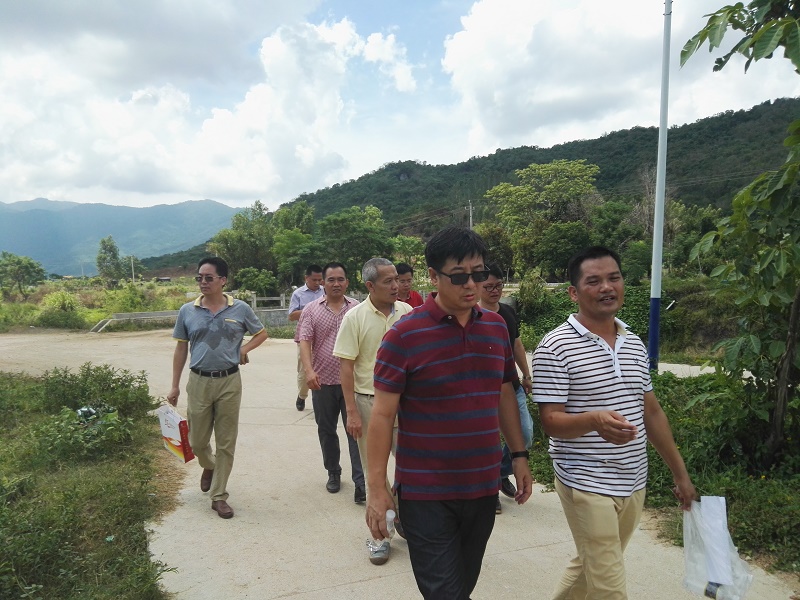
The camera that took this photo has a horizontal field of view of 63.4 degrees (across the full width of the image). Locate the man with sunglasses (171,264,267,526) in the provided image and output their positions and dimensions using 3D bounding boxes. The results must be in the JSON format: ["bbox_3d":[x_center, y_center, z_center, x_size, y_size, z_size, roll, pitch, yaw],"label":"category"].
[{"bbox_3d":[-1.235,0.559,4.414,0.660,1.709,0.520,0,2,-13],"label":"man with sunglasses"}]

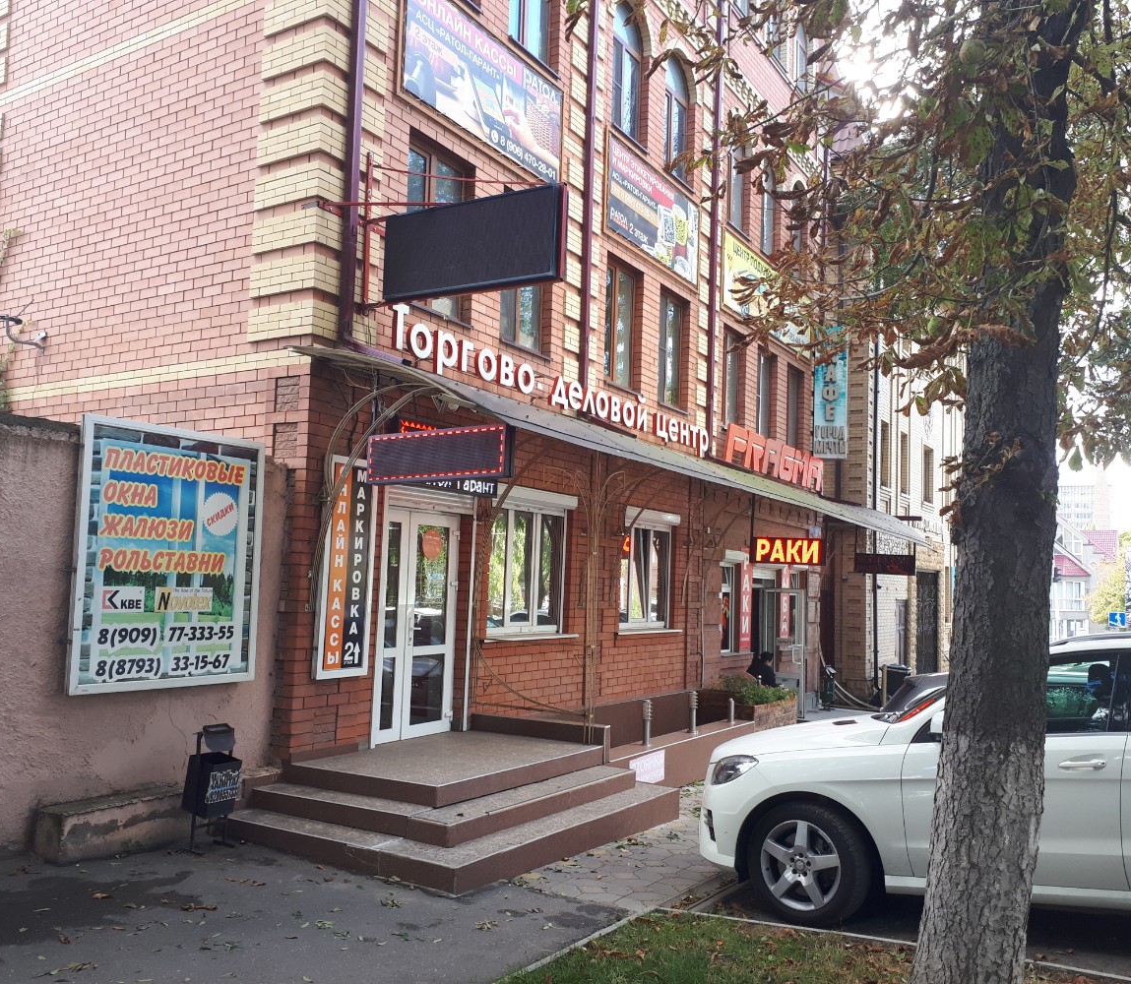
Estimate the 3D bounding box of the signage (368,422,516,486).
[{"bbox_3d":[-0.970,-0.270,7.752,1.310,0.380,0.100,-2,-7,31],"label":"signage"}]

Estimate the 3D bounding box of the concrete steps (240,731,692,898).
[{"bbox_3d":[-0.878,2.522,8.490,2.530,0.520,3.380,-2,-7,31],"label":"concrete steps"}]

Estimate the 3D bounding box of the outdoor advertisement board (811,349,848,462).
[{"bbox_3d":[5.060,-1.839,19.501,0.660,2.500,0.150,-2,-7,31],"label":"outdoor advertisement board"}]

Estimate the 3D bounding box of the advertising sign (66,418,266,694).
[{"bbox_3d":[-2.937,0.497,7.699,0.070,1.920,1.620,-2,-7,31],"label":"advertising sign"}]

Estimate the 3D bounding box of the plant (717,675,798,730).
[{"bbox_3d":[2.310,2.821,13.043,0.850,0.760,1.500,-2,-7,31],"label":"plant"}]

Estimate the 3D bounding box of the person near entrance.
[{"bbox_3d":[3.237,3.183,16.321,0.750,1.240,0.550,-2,-6,28],"label":"person near entrance"}]

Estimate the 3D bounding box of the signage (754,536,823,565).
[{"bbox_3d":[3.092,0.823,14.152,1.020,0.360,0.100,-2,-7,31],"label":"signage"}]

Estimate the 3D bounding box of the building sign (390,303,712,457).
[{"bbox_3d":[0.277,-1.109,12.246,0.100,0.560,7.150,-2,-7,31],"label":"building sign"}]

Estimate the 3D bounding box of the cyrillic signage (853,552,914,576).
[{"bbox_3d":[5.754,1.297,18.417,1.050,0.365,0.100,-2,-7,31],"label":"cyrillic signage"}]

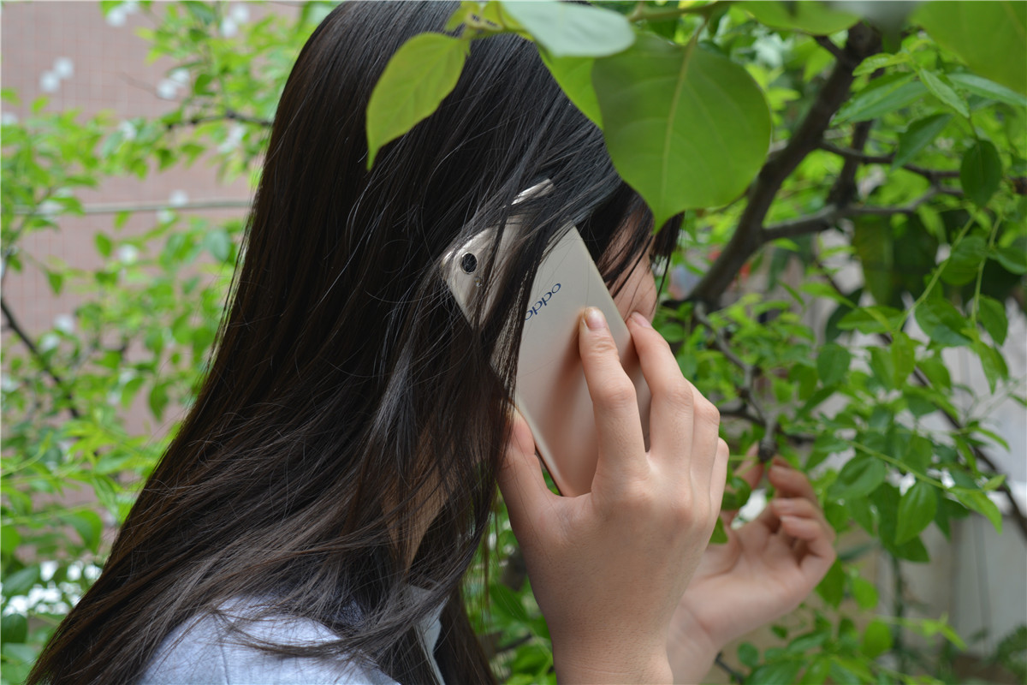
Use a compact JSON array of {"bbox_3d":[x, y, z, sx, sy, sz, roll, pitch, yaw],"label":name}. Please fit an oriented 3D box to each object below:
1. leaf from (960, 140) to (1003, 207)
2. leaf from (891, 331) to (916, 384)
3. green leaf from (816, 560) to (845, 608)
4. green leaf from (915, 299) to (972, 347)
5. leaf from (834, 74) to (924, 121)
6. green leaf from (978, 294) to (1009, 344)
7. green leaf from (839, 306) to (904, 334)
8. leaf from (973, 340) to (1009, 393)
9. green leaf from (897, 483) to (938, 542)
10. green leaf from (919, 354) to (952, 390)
[{"bbox_3d":[0.292,-0.105,1.120,0.026,0.043,0.015,0,0,6],"label":"leaf"},{"bbox_3d":[0.252,0.010,1.160,0.016,0.034,0.013,2,0,-11],"label":"leaf"},{"bbox_3d":[0.206,0.157,1.170,0.018,0.032,0.014,2,0,-17],"label":"green leaf"},{"bbox_3d":[0.226,-0.011,0.945,0.037,0.018,0.012,37,-16,0],"label":"green leaf"},{"bbox_3d":[0.196,-0.131,0.960,0.054,0.021,0.014,-28,-32,0],"label":"leaf"},{"bbox_3d":[0.252,-0.012,0.945,0.013,0.028,0.010,-25,0,0],"label":"green leaf"},{"bbox_3d":[0.193,-0.012,0.970,0.036,0.016,0.014,-11,-35,0],"label":"green leaf"},{"bbox_3d":[0.308,0.015,1.160,0.017,0.034,0.015,-17,0,8],"label":"leaf"},{"bbox_3d":[0.249,0.105,1.110,0.022,0.040,0.015,25,0,12],"label":"green leaf"},{"bbox_3d":[0.275,0.019,1.170,0.017,0.027,0.015,-40,0,-14],"label":"green leaf"}]

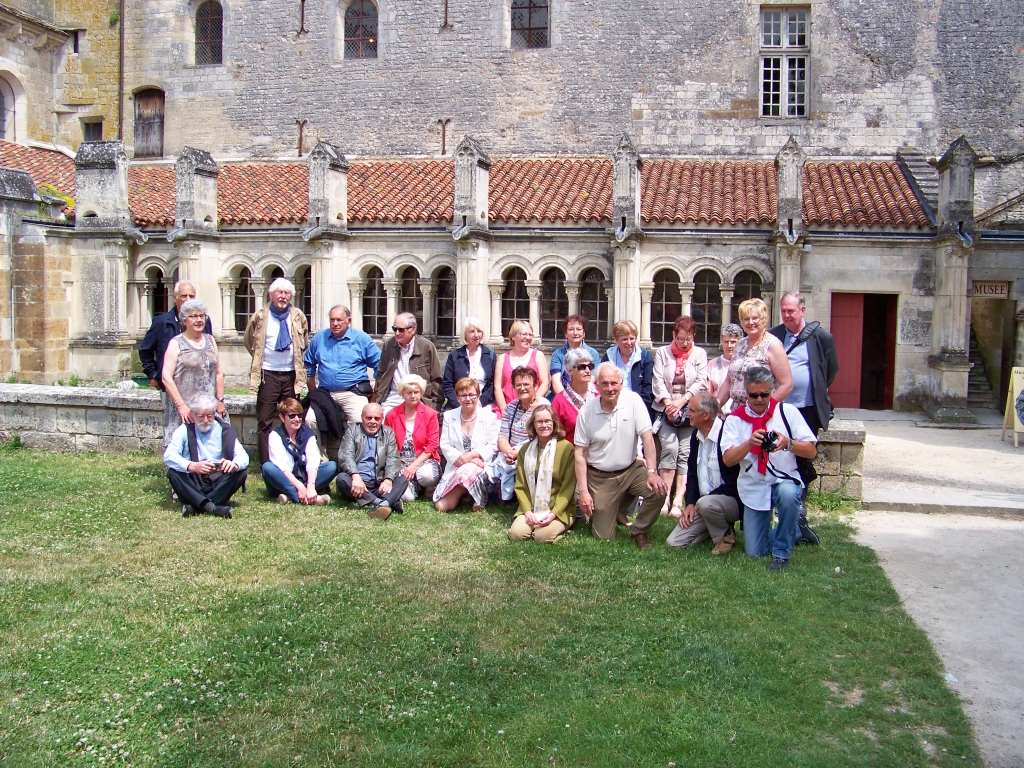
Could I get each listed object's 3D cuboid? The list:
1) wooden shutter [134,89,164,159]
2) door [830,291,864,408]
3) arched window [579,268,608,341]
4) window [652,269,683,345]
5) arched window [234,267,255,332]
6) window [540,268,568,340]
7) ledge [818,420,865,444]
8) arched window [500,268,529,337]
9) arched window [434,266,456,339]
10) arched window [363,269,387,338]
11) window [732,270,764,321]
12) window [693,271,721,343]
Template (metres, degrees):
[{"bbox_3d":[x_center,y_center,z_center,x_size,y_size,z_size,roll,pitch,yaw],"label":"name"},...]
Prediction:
[{"bbox_3d":[-8.140,-5.849,21.920,0.775,1.612,0.100,2,5,10],"label":"wooden shutter"},{"bbox_3d":[5.675,-0.565,16.573,0.586,1.991,0.080,2,5,10],"label":"door"},{"bbox_3d":[1.511,-1.445,17.802,0.564,1.344,0.180,2,6,12],"label":"arched window"},{"bbox_3d":[2.792,-1.387,17.532,0.556,1.360,0.180,2,6,12],"label":"window"},{"bbox_3d":[-5.097,-1.593,18.513,0.488,1.282,0.150,2,5,10],"label":"arched window"},{"bbox_3d":[0.763,-1.426,17.514,0.507,1.291,0.150,2,5,10],"label":"window"},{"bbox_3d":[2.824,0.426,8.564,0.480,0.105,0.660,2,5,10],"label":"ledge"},{"bbox_3d":[0.050,-1.468,17.633,0.522,1.308,0.150,2,5,10],"label":"arched window"},{"bbox_3d":[-1.196,-1.529,18.377,0.549,1.356,0.180,2,6,12],"label":"arched window"},{"bbox_3d":[-2.609,-1.573,18.677,0.552,1.348,0.180,2,6,12],"label":"arched window"},{"bbox_3d":[4.156,-1.347,17.242,0.559,1.358,0.180,2,6,12],"label":"window"},{"bbox_3d":[3.481,-1.362,17.386,0.551,1.350,0.180,2,6,12],"label":"window"}]

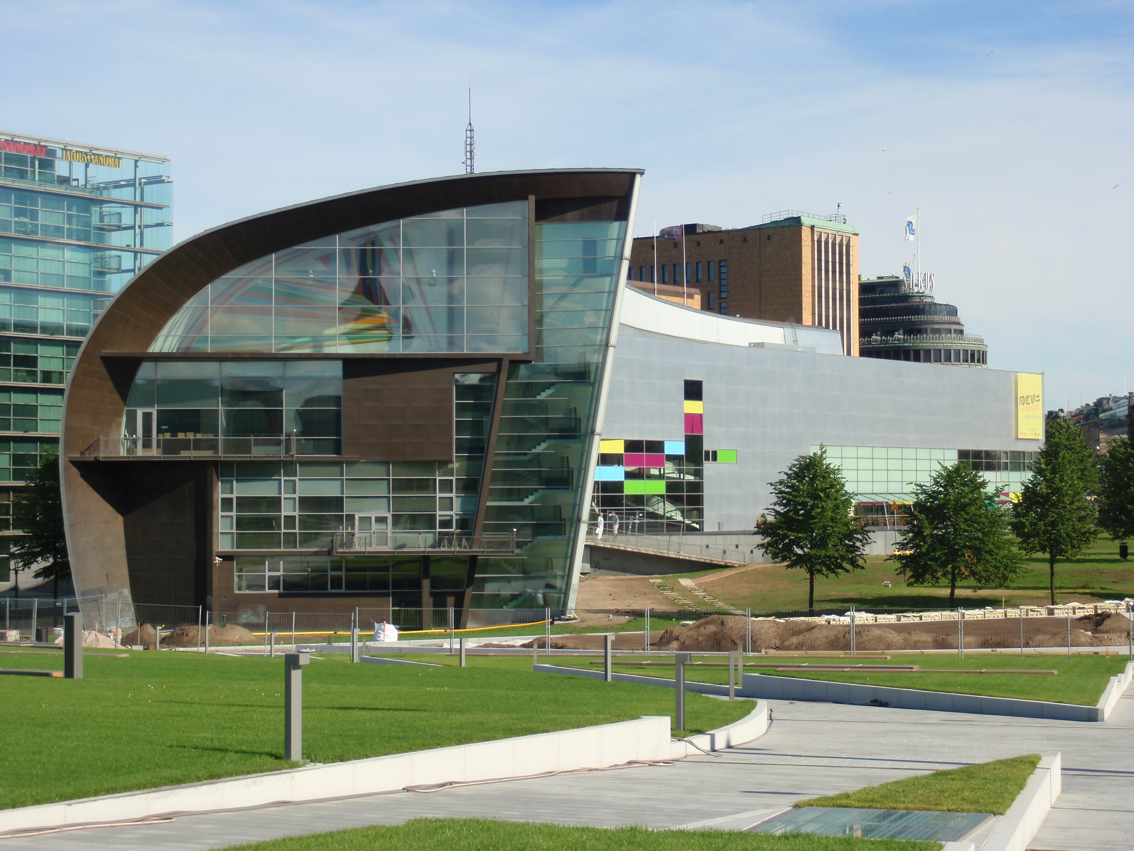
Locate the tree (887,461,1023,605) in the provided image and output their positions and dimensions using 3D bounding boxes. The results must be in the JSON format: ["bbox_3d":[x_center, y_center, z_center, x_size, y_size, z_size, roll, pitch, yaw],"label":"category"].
[{"bbox_3d":[20.329,5.726,120.000,6.400,7.600,6.100,-1,-2,10],"label":"tree"}]

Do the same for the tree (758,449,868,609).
[{"bbox_3d":[12.827,5.402,119.000,5.700,8.600,5.600,0,-2,6],"label":"tree"}]

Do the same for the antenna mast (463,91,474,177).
[{"bbox_3d":[-5.436,-16.275,127.000,0.600,4.900,0.600,0,-2,0],"label":"antenna mast"}]

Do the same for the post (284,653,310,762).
[{"bbox_3d":[-2.672,2.791,22.700,0.170,1.050,0.190,-1,-2,26],"label":"post"}]

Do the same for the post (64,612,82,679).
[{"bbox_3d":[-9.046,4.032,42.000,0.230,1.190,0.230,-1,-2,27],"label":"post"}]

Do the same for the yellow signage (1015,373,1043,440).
[{"bbox_3d":[39.930,-1.622,198.000,0.250,5.750,4.700,-2,-3,39],"label":"yellow signage"}]

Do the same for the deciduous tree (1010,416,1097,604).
[{"bbox_3d":[25.687,4.464,121.000,4.600,9.900,4.600,-1,-2,12],"label":"deciduous tree"}]

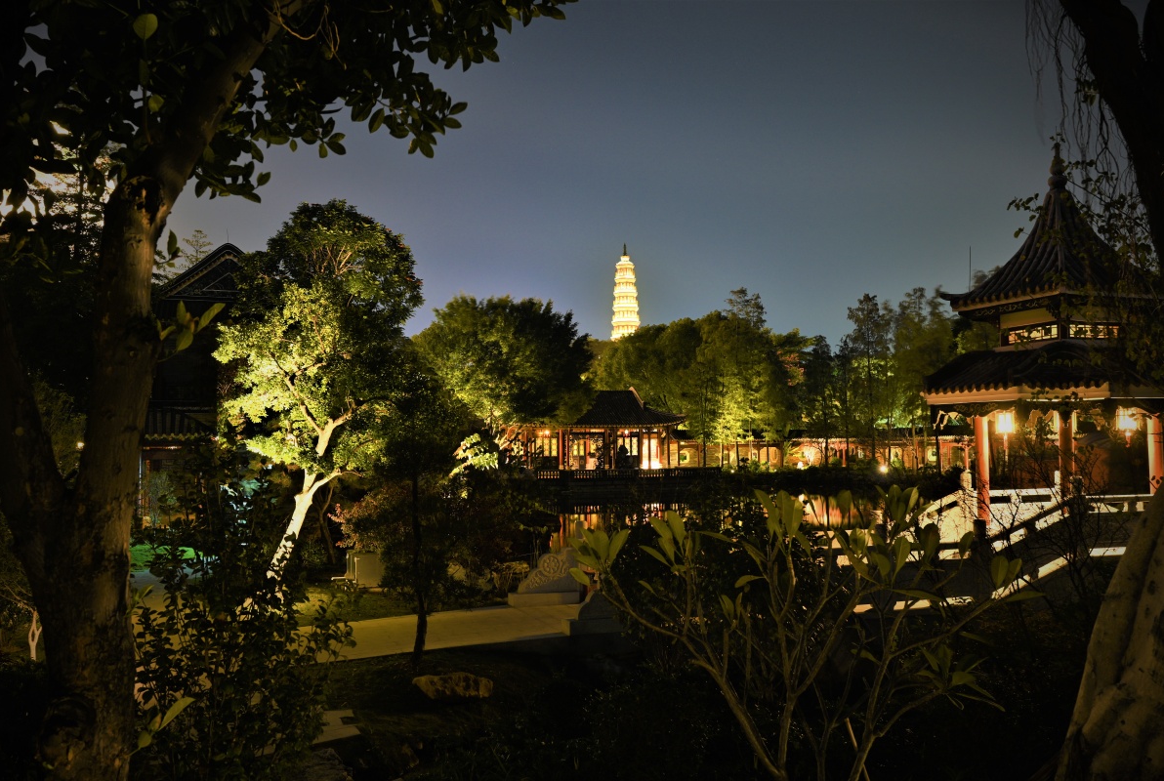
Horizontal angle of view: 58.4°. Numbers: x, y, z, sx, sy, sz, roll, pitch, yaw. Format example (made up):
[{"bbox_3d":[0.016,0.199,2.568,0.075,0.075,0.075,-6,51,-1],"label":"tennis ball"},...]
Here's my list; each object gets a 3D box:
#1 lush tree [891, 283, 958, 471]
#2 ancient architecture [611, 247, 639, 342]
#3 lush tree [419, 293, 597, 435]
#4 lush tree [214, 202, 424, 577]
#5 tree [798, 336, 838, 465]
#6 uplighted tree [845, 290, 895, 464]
[{"bbox_3d":[25.961,-1.037,79.000,5.330,13.850,5.330,-1,-4,19],"label":"lush tree"},{"bbox_3d":[13.768,-29.083,330.000,9.590,34.340,9.590,0,-3,0],"label":"ancient architecture"},{"bbox_3d":[-5.068,-0.797,68.000,11.730,10.840,11.140,0,-3,0],"label":"lush tree"},{"bbox_3d":[-4.279,0.088,17.000,3.350,6.410,3.350,1,-3,-11],"label":"lush tree"},{"bbox_3d":[18.566,0.807,82.000,3.230,10.300,3.230,-1,-3,11],"label":"tree"},{"bbox_3d":[22.164,-0.863,80.000,3.750,13.350,3.750,-1,-3,17],"label":"uplighted tree"}]

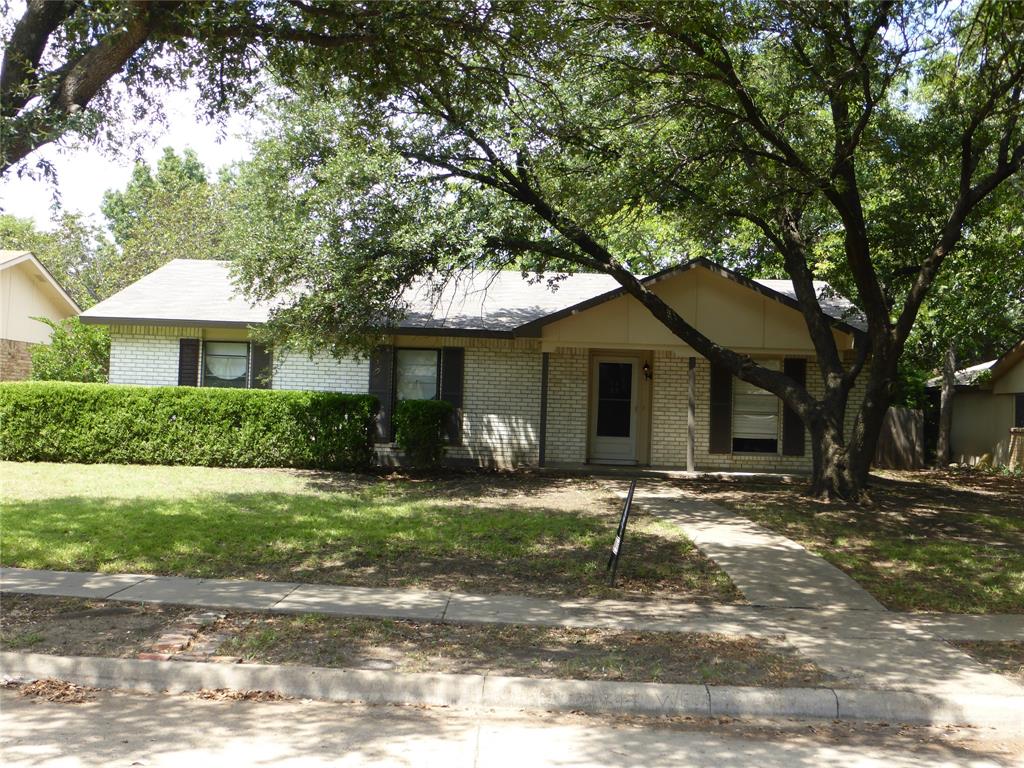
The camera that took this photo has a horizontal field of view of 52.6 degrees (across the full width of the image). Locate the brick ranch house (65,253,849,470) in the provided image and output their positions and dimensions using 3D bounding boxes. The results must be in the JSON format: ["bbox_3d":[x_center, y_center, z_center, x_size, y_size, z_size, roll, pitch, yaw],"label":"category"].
[{"bbox_3d":[-0.409,-0.479,24.268,15.400,4.500,10.300,2,-1,0],"label":"brick ranch house"}]

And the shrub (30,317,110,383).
[{"bbox_3d":[-8.926,0.034,21.413,1.950,2.700,1.900,2,-1,0],"label":"shrub"}]

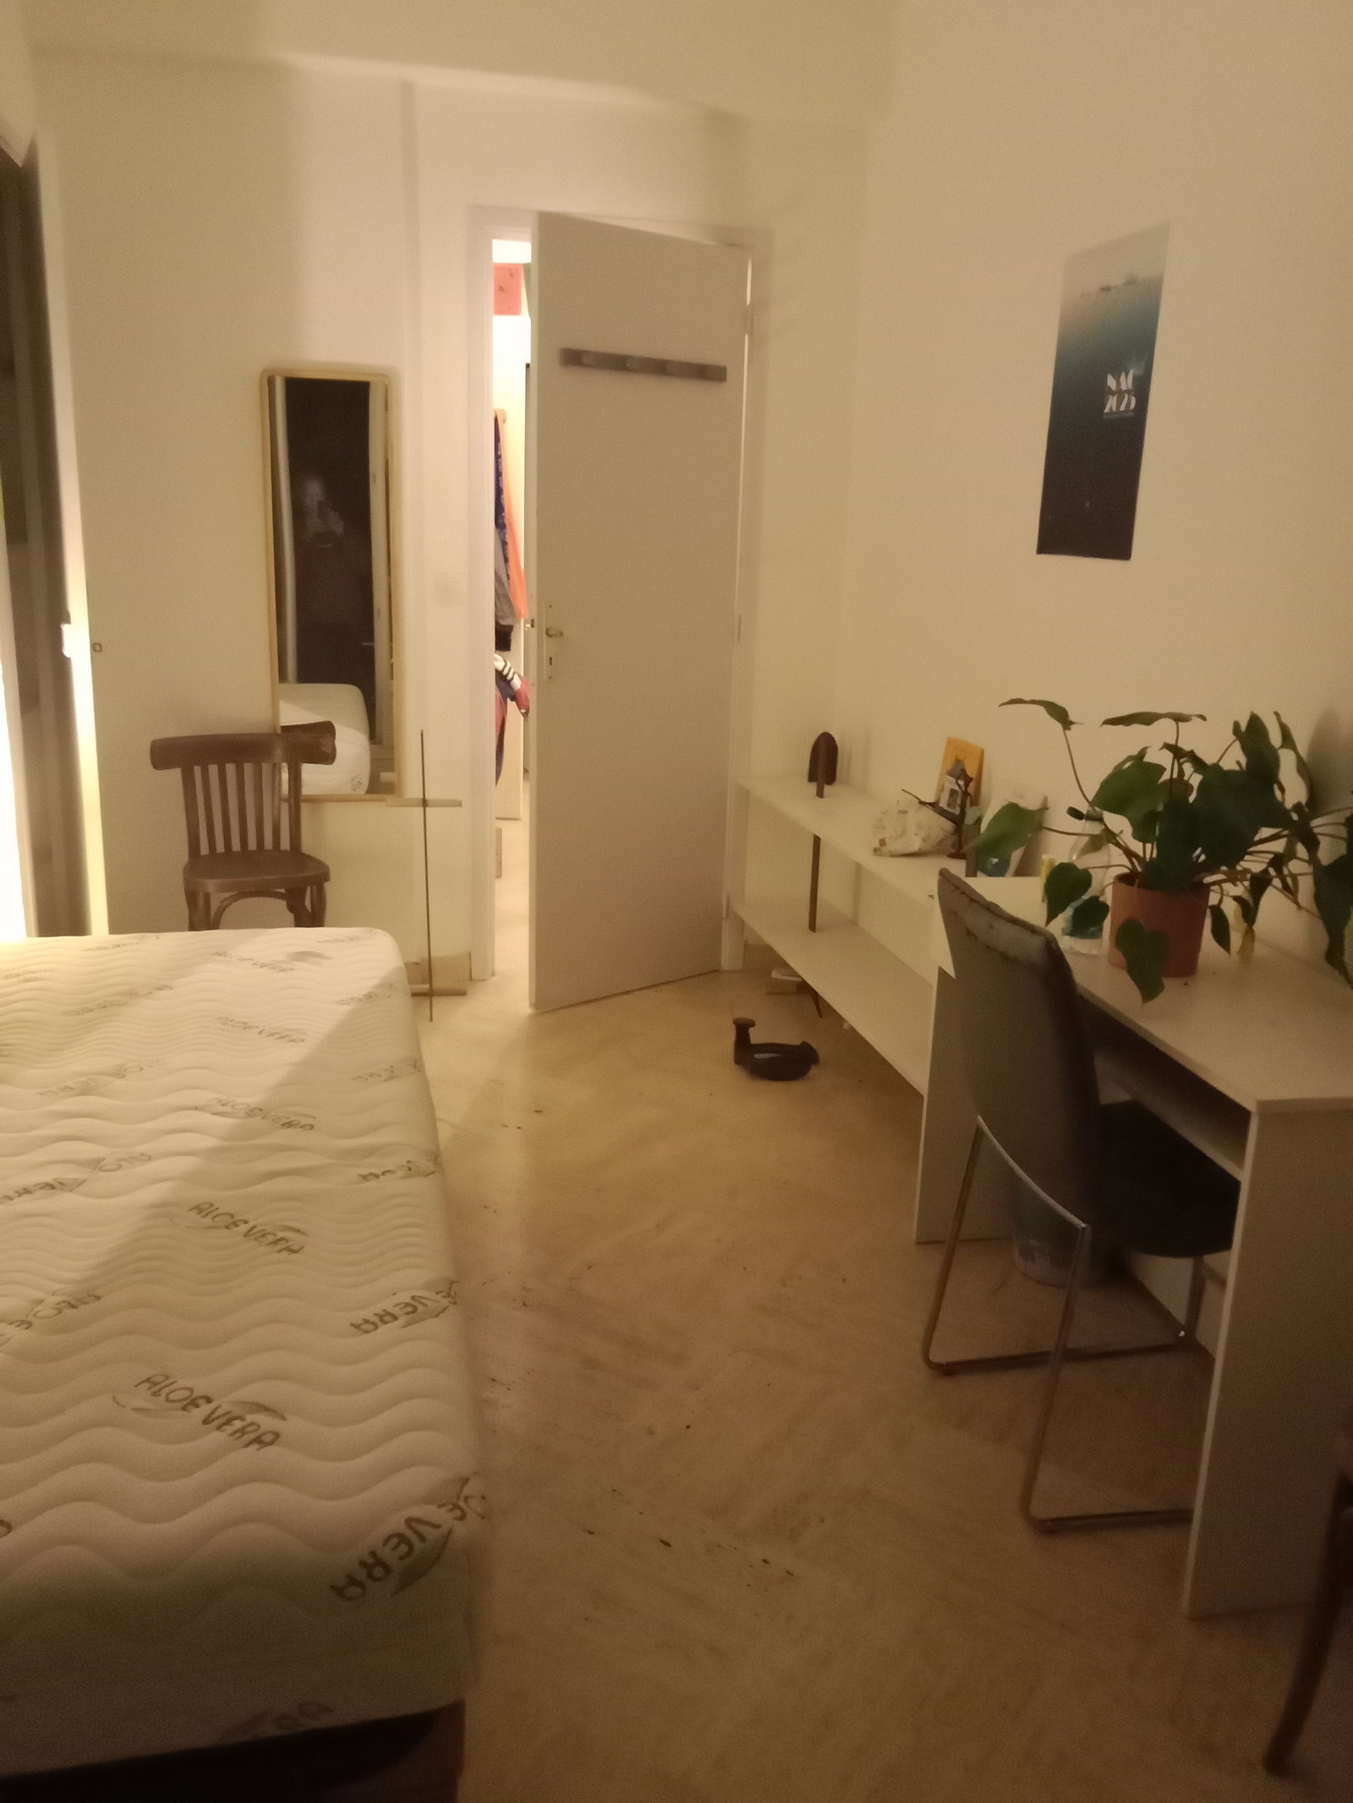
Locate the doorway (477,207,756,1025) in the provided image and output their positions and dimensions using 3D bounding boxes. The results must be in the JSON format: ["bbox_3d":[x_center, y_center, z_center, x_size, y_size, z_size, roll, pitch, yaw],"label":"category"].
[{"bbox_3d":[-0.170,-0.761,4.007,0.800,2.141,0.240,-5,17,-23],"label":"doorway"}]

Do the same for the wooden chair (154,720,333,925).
[{"bbox_3d":[-1.160,-0.043,3.825,0.480,0.790,0.440,-5,17,-24],"label":"wooden chair"}]

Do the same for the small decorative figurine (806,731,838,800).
[{"bbox_3d":[0.386,-0.359,3.642,0.075,0.170,0.060,8,16,22],"label":"small decorative figurine"}]

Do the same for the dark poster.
[{"bbox_3d":[0.836,-0.999,2.822,0.015,0.599,0.383,-2,16,-14],"label":"dark poster"}]

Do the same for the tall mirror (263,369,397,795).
[{"bbox_3d":[-0.947,-0.860,3.912,0.335,1.175,0.030,-2,16,-14],"label":"tall mirror"}]

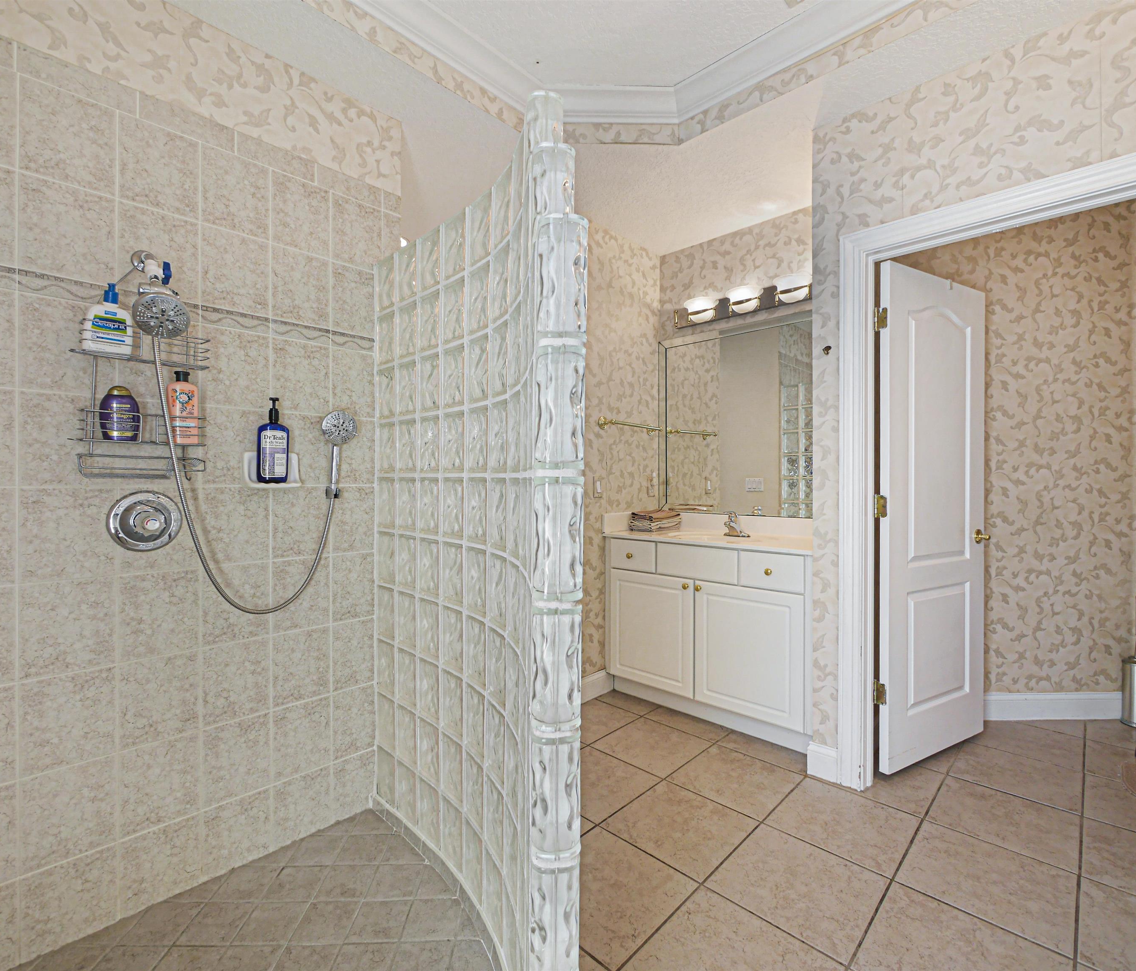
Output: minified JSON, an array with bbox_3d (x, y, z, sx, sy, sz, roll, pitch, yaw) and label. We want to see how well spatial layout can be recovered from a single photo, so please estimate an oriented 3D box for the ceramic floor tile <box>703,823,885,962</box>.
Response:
[{"bbox_3d":[0.679,1.173,1.547,0.395,0.010,0.395,0,0,44],"label":"ceramic floor tile"}]

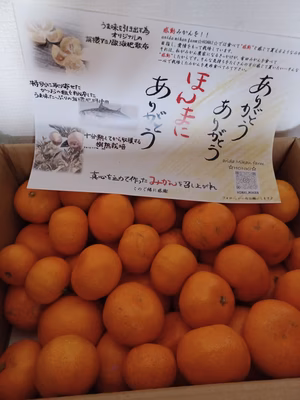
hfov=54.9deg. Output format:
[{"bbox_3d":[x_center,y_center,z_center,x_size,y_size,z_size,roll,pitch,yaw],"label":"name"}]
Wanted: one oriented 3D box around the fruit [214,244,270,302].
[{"bbox_3d":[0.101,0.080,0.315,0.062,0.057,0.062,-2,51,-4],"label":"fruit"}]

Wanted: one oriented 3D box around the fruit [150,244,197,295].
[{"bbox_3d":[0.027,0.078,0.324,0.051,0.055,0.055,-2,54,-4],"label":"fruit"}]

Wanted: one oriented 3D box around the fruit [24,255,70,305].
[{"bbox_3d":[-0.112,0.088,0.319,0.048,0.051,0.051,-2,54,-4],"label":"fruit"}]

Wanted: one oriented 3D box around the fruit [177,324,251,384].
[{"bbox_3d":[0.060,0.147,0.275,0.069,0.062,0.054,-2,54,-4],"label":"fruit"}]

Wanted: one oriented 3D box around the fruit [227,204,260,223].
[{"bbox_3d":[0.127,0.010,0.398,0.059,0.059,0.059,-2,54,-4],"label":"fruit"}]

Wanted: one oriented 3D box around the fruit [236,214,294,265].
[{"bbox_3d":[0.135,0.047,0.346,0.067,0.058,0.067,-9,59,5],"label":"fruit"}]

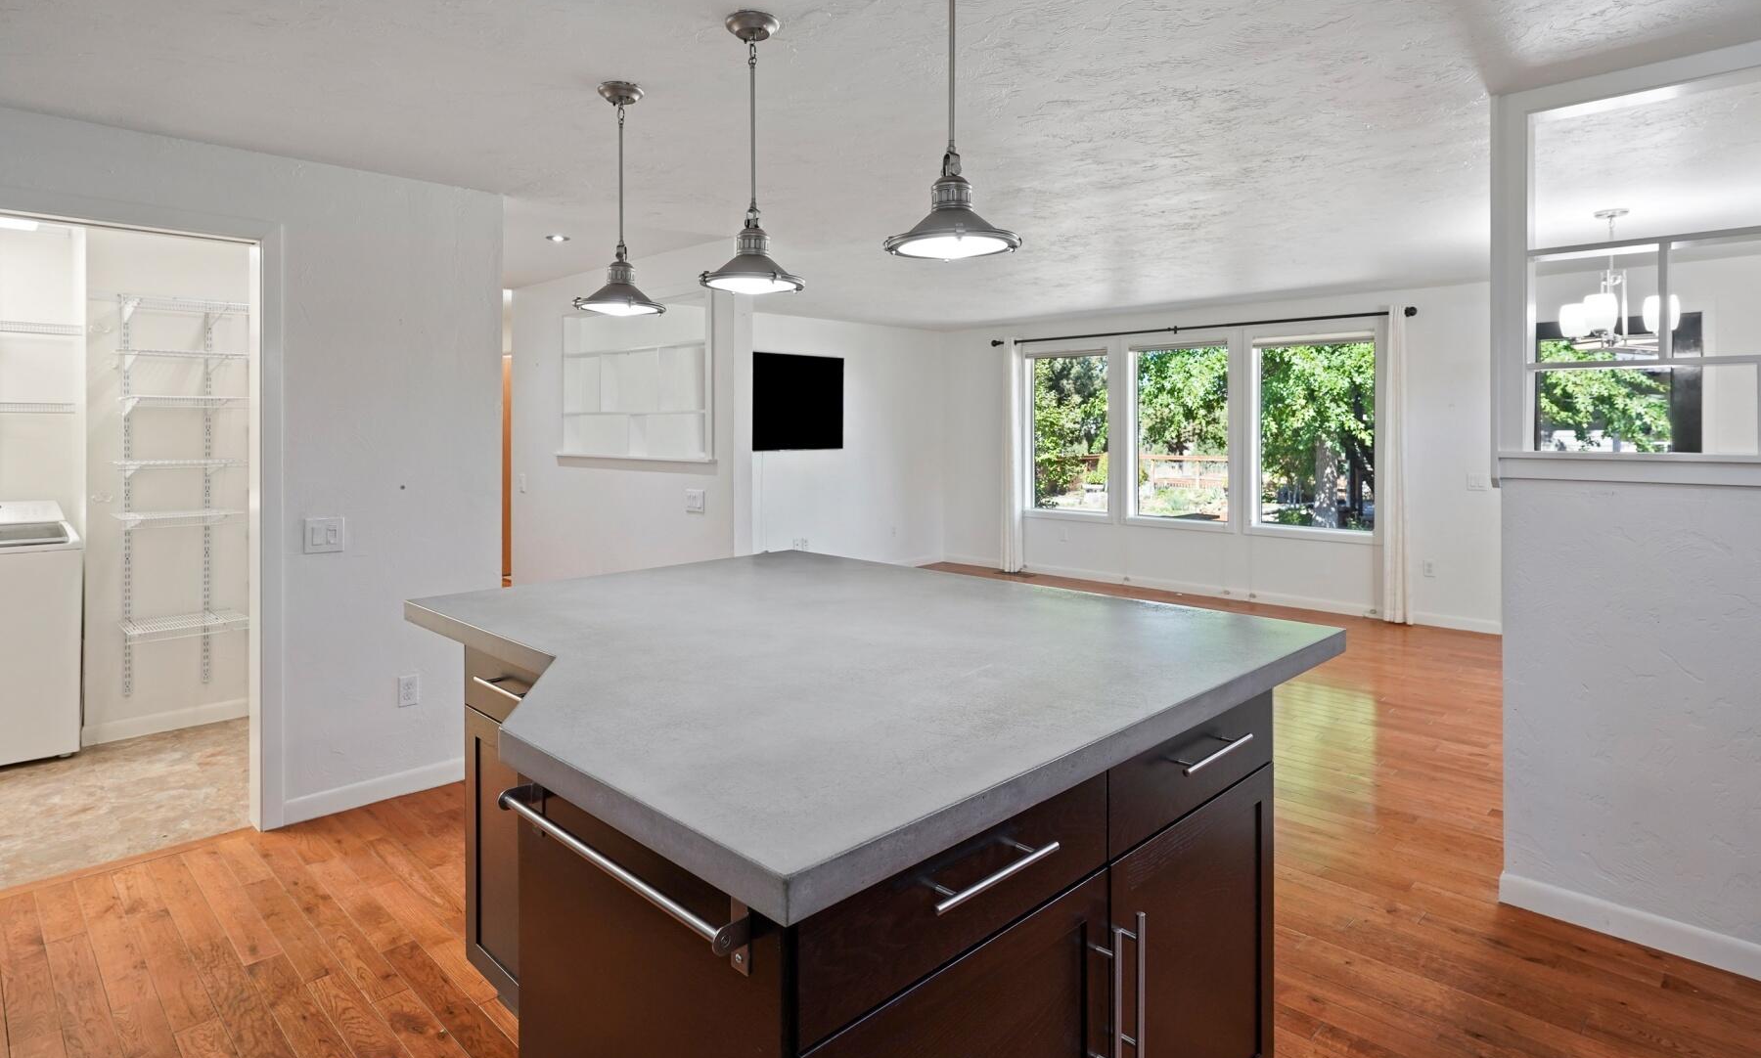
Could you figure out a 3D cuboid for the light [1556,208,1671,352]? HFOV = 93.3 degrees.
[{"bbox_3d":[3.474,-1.180,3.950,0.500,0.690,0.500,6,8,41],"label":"light"}]

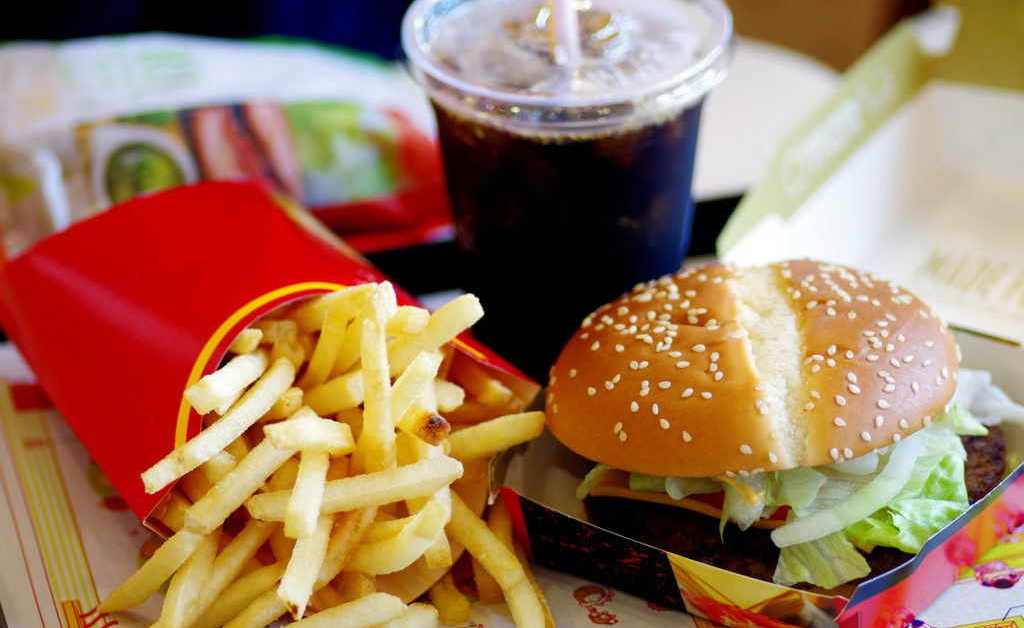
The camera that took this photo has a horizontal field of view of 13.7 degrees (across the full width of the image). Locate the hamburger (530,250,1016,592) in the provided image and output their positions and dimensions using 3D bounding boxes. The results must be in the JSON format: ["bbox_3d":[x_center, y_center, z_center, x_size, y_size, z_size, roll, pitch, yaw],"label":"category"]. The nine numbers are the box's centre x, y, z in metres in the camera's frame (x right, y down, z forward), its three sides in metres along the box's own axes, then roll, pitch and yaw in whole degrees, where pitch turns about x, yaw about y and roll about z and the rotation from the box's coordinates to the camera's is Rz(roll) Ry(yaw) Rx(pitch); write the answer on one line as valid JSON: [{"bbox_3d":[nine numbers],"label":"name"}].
[{"bbox_3d":[0.070,0.024,1.120,0.119,0.067,0.115,-2,31,0],"label":"hamburger"}]

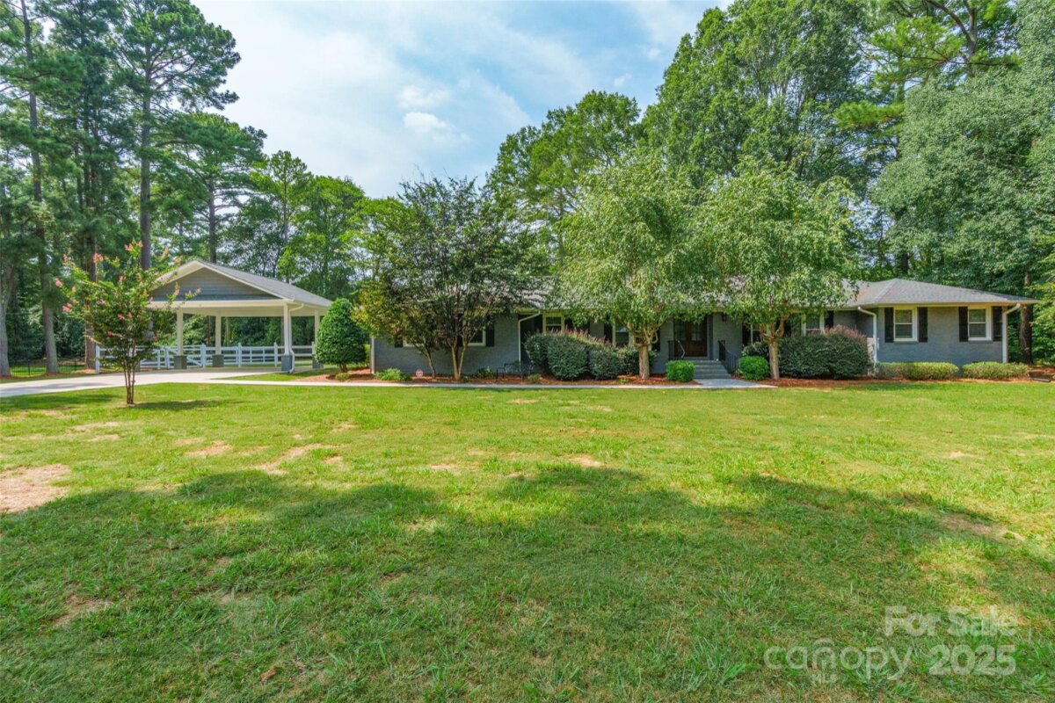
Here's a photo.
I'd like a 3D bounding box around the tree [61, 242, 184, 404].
[{"bbox_3d":[-10.384,-0.743,12.000,2.500,4.100,2.450,0,0,0],"label":"tree"}]

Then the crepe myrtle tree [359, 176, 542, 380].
[{"bbox_3d":[-3.100,-3.000,18.800,7.200,8.100,6.600,0,0,4],"label":"crepe myrtle tree"}]

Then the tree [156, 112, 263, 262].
[{"bbox_3d":[-23.047,-8.000,34.000,7.000,18.200,7.000,0,0,0],"label":"tree"}]

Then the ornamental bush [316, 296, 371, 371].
[{"bbox_3d":[-9.057,-0.841,23.000,2.600,3.600,2.550,0,0,0],"label":"ornamental bush"}]

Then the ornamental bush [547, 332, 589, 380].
[{"bbox_3d":[1.660,0.170,18.900,1.600,1.830,1.600,0,0,4],"label":"ornamental bush"}]

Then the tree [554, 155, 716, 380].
[{"bbox_3d":[4.638,-3.583,19.400,6.500,9.300,6.200,0,0,0],"label":"tree"}]

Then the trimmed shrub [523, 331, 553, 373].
[{"bbox_3d":[0.615,0.115,20.500,1.500,1.800,1.450,0,0,0],"label":"trimmed shrub"}]

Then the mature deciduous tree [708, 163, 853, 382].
[{"bbox_3d":[9.720,-3.070,18.100,5.500,8.300,5.300,0,0,4],"label":"mature deciduous tree"}]

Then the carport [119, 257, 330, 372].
[{"bbox_3d":[-12.650,-1.340,21.300,7.700,4.350,6.100,0,0,4],"label":"carport"}]

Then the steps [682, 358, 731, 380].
[{"bbox_3d":[7.100,0.710,19.400,2.050,0.800,1.600,0,0,4],"label":"steps"}]

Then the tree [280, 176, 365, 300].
[{"bbox_3d":[-16.000,-6.400,38.000,6.600,15.200,6.600,0,0,4],"label":"tree"}]

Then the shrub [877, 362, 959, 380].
[{"bbox_3d":[15.480,0.781,18.500,2.800,0.720,1.000,0,0,0],"label":"shrub"}]

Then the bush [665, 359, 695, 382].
[{"bbox_3d":[6.084,0.771,18.700,1.120,0.880,1.100,0,0,0],"label":"bush"}]

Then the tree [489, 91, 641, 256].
[{"bbox_3d":[3.188,-10.300,40.000,12.800,23.400,12.000,0,0,0],"label":"tree"}]

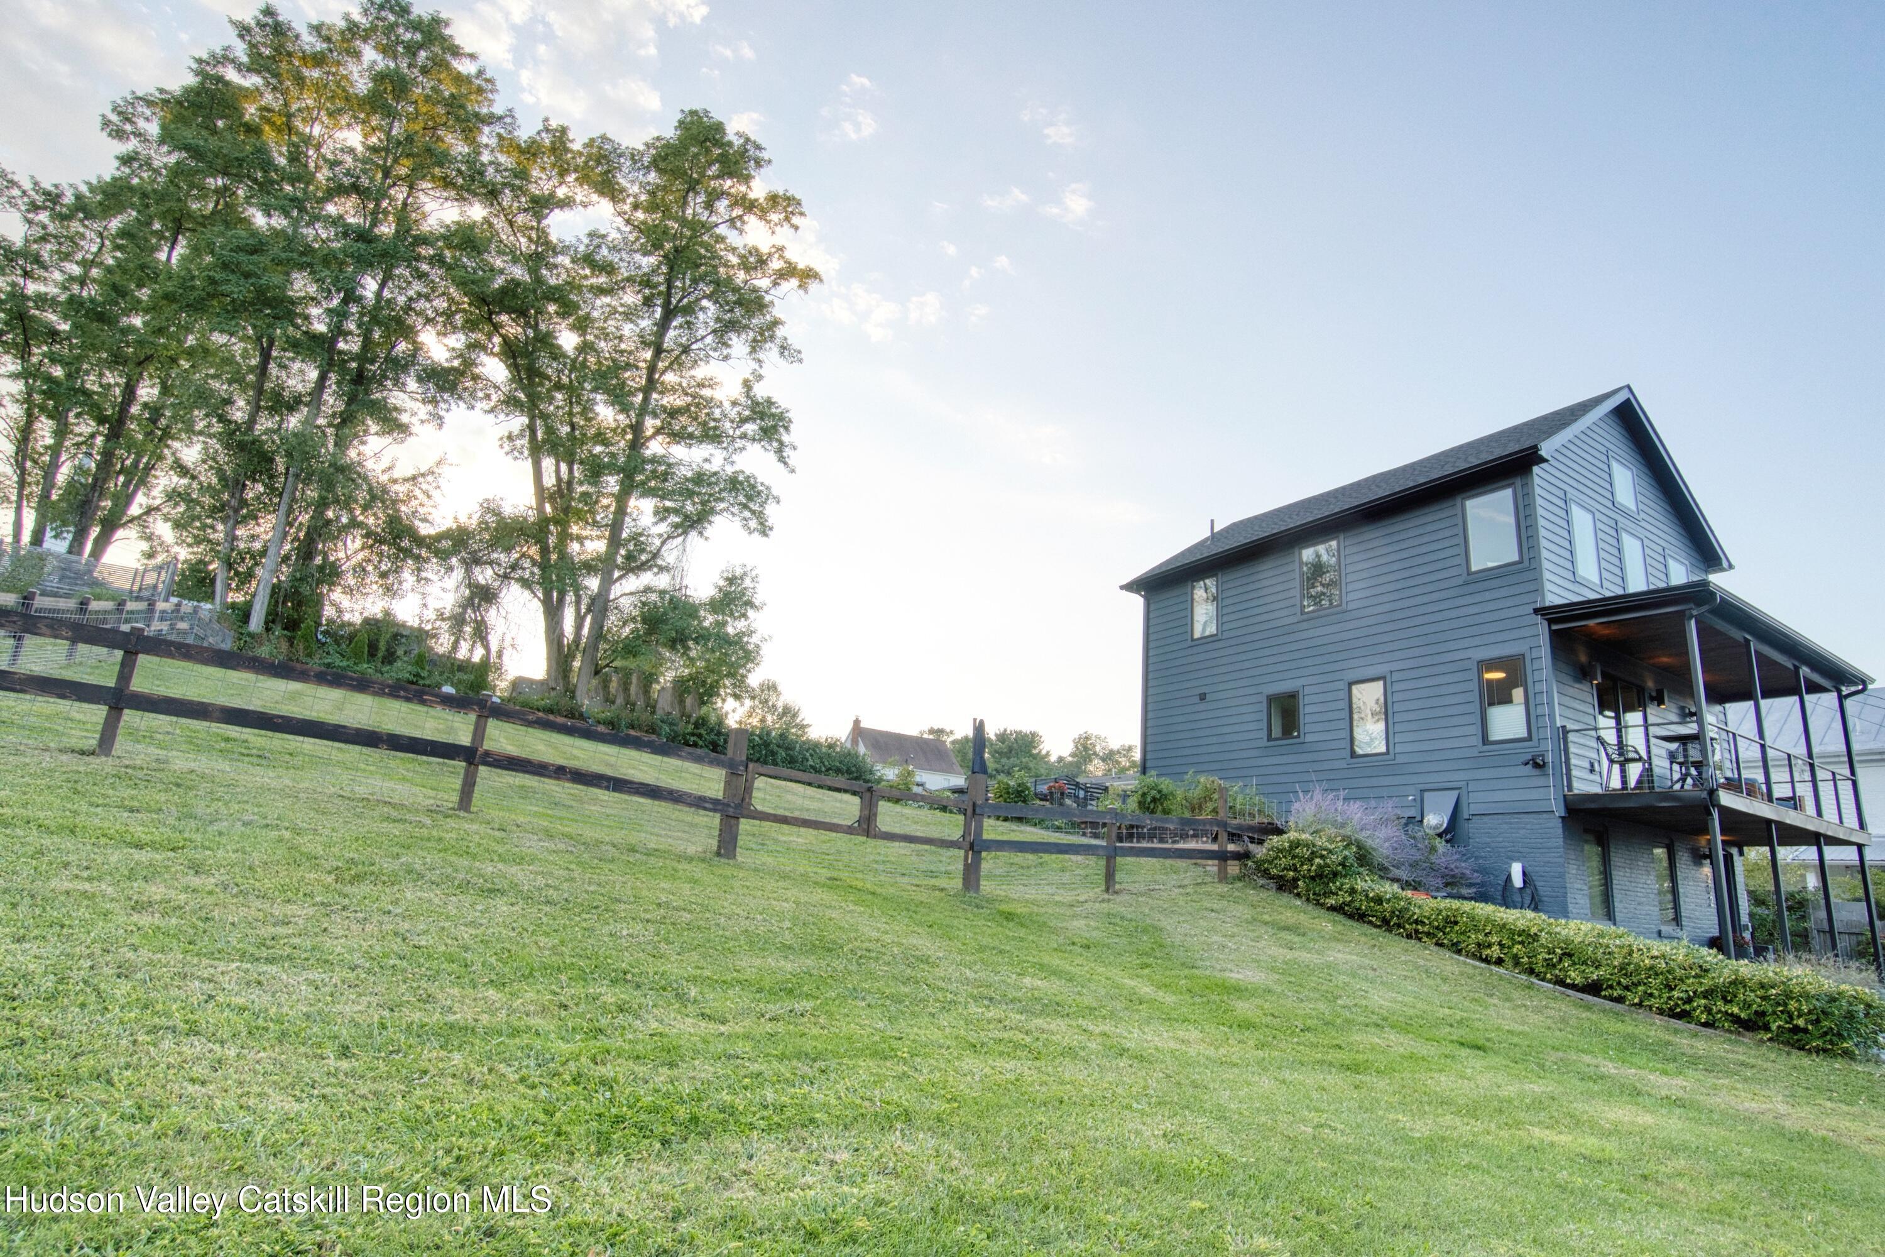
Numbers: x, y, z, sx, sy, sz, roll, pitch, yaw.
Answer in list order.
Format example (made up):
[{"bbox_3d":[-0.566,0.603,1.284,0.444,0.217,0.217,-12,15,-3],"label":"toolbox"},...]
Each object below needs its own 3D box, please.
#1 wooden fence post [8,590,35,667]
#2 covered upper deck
[{"bbox_3d":[-14.035,0.006,11.992,0.092,1.150,0.092,15,-16,-34],"label":"wooden fence post"},{"bbox_3d":[13.096,1.781,13.133,7.735,3.118,2.047,13,-16,-29],"label":"covered upper deck"}]

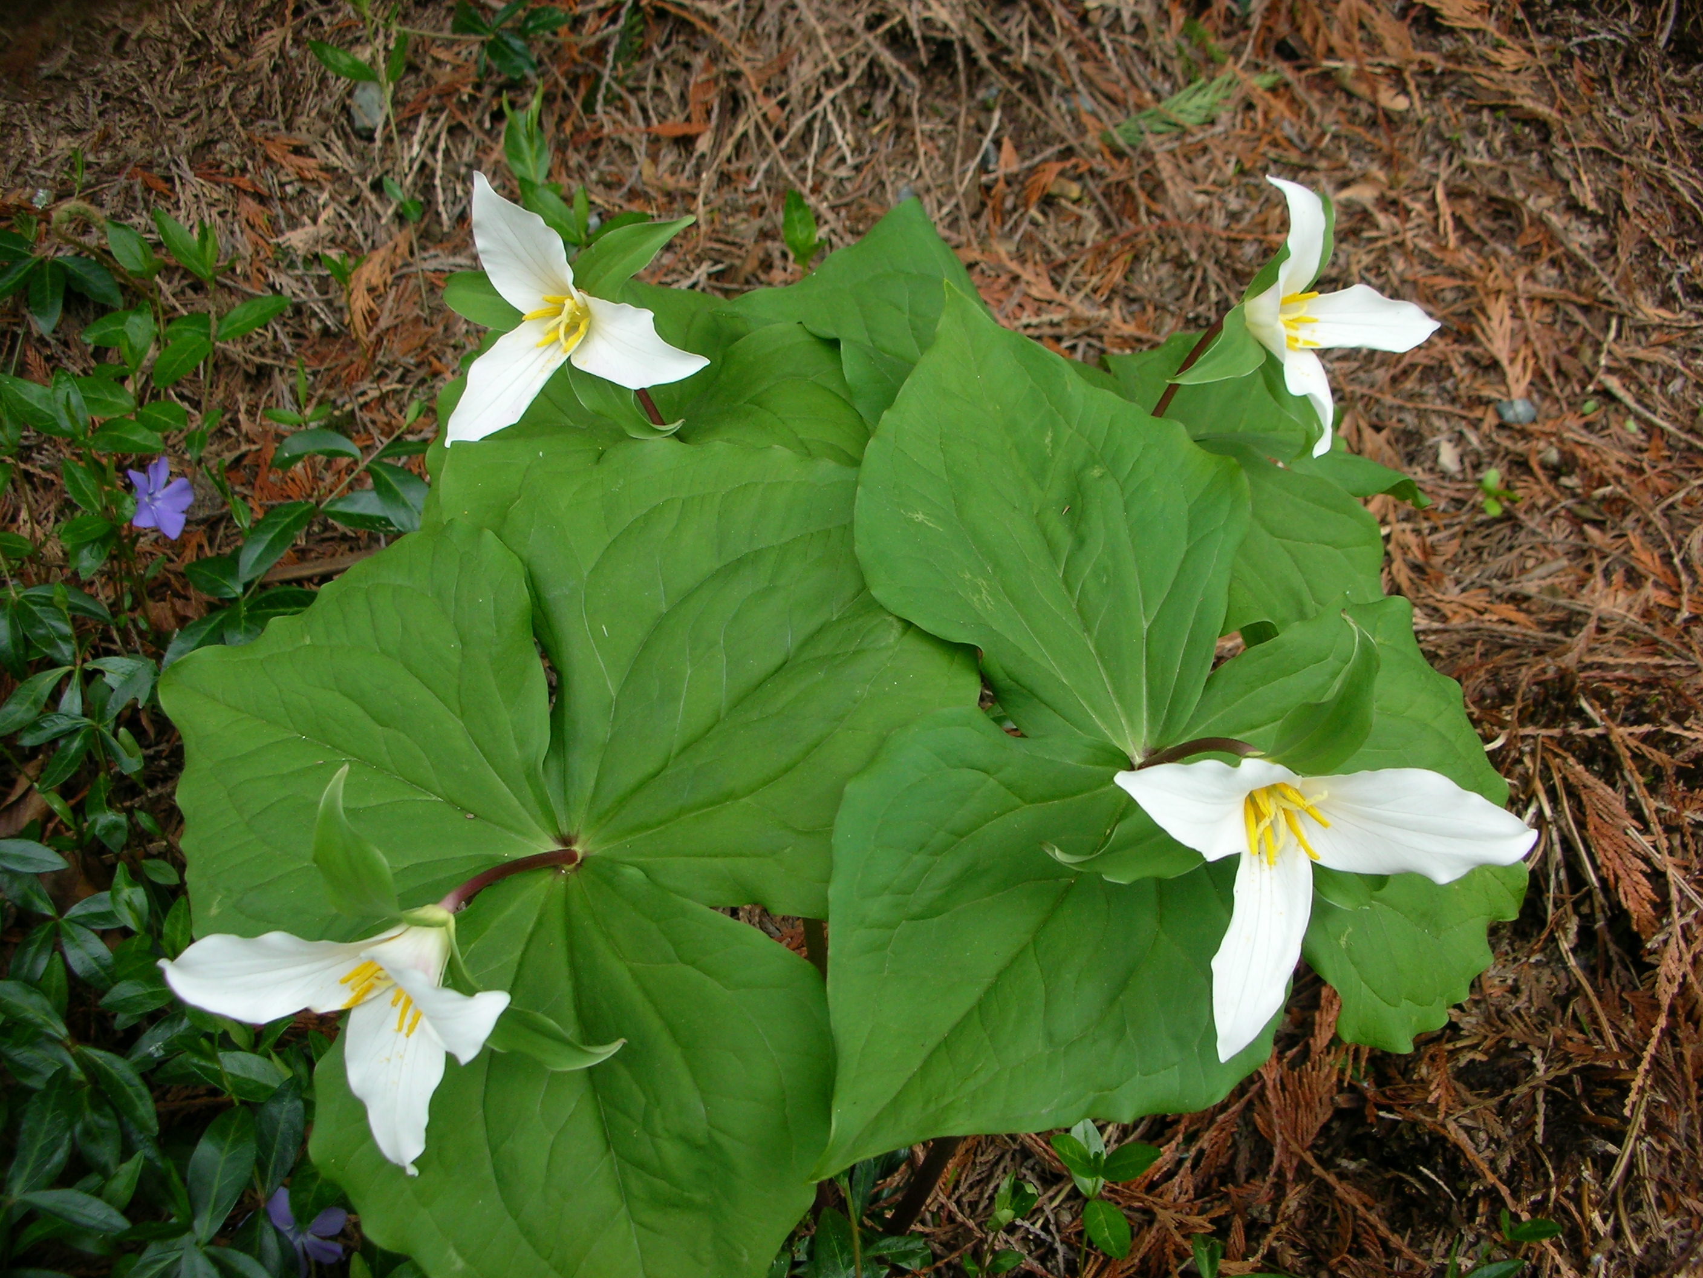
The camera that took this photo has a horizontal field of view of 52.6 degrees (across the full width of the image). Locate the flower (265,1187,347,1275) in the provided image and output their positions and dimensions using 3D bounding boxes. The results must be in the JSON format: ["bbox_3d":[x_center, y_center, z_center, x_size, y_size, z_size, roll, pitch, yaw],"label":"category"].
[{"bbox_3d":[-0.187,0.203,0.592,0.029,0.014,0.029,-12,77,-9],"label":"flower"}]

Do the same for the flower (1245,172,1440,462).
[{"bbox_3d":[0.164,-0.110,0.589,0.077,0.046,0.096,-22,104,-35],"label":"flower"}]

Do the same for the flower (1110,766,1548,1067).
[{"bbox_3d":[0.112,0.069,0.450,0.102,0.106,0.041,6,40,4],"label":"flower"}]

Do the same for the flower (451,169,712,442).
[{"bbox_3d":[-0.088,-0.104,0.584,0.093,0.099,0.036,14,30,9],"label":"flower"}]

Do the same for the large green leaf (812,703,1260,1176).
[{"bbox_3d":[0.043,0.097,0.495,0.138,0.036,0.151,34,75,19],"label":"large green leaf"}]

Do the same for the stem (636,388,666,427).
[{"bbox_3d":[-0.071,-0.083,0.613,0.005,0.022,0.005,-36,34,0],"label":"stem"}]

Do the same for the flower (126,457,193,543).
[{"bbox_3d":[-0.263,-0.053,0.654,0.030,0.014,0.030,-15,89,-19],"label":"flower"}]

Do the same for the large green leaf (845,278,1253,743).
[{"bbox_3d":[0.062,-0.042,0.541,0.122,0.031,0.170,-16,72,-10],"label":"large green leaf"}]

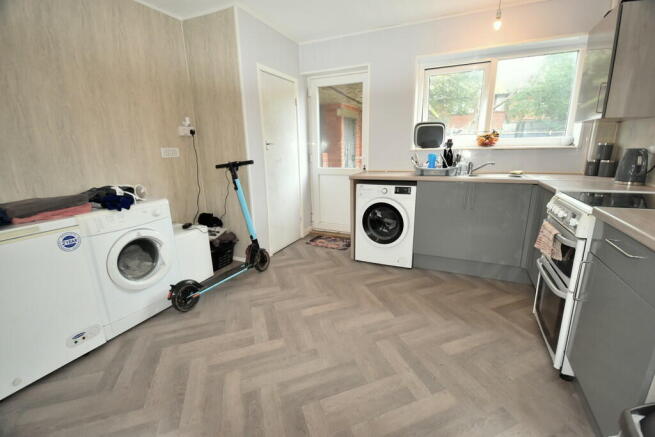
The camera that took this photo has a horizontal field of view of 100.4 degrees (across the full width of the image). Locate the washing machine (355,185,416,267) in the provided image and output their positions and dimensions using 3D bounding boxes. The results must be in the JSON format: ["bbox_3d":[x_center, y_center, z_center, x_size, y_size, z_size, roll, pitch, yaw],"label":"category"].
[{"bbox_3d":[0.701,0.019,3.037,0.605,0.845,0.550,6,16,26],"label":"washing machine"}]

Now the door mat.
[{"bbox_3d":[0.072,0.315,3.622,0.640,0.012,0.390,6,16,26],"label":"door mat"}]

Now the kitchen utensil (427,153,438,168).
[{"bbox_3d":[1.108,-0.598,2.881,0.095,0.165,0.090,6,16,24],"label":"kitchen utensil"}]

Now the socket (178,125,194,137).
[{"bbox_3d":[-1.419,-0.875,2.756,0.040,0.092,0.165,6,16,24],"label":"socket"}]

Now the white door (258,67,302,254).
[{"bbox_3d":[-0.544,-0.621,3.327,0.050,2.010,0.735,6,16,24],"label":"white door"}]

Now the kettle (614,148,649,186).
[{"bbox_3d":[2.125,-0.357,1.888,0.155,0.243,0.195,-3,14,-7],"label":"kettle"}]

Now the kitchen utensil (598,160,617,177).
[{"bbox_3d":[2.563,-0.448,2.485,0.108,0.143,0.108,6,16,24],"label":"kitchen utensil"}]

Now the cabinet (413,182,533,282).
[{"bbox_3d":[1.394,0.069,2.767,0.910,0.873,0.580,6,16,24],"label":"cabinet"}]

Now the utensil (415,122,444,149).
[{"bbox_3d":[1.159,-0.944,3.104,0.325,0.285,0.130,6,16,24],"label":"utensil"}]

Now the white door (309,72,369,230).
[{"bbox_3d":[0.138,-0.791,3.642,0.790,2.060,0.070,6,16,26],"label":"white door"}]

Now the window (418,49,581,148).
[{"bbox_3d":[1.656,-1.168,2.817,1.420,0.860,0.100,6,16,26],"label":"window"}]

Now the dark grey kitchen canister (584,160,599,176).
[{"bbox_3d":[2.406,-0.451,2.461,0.095,0.138,0.095,6,16,25],"label":"dark grey kitchen canister"}]

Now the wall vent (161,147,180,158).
[{"bbox_3d":[-1.515,-0.637,2.647,0.020,0.093,0.190,6,16,25],"label":"wall vent"}]

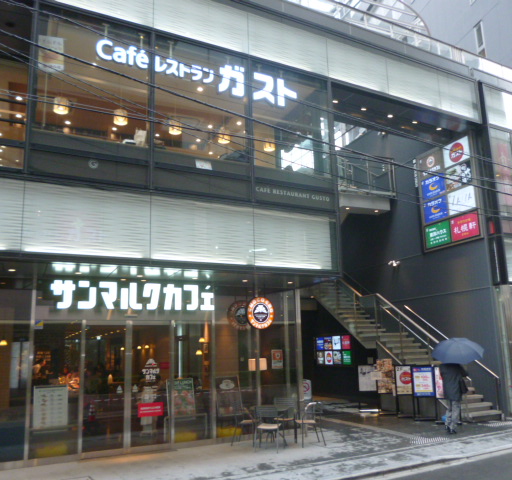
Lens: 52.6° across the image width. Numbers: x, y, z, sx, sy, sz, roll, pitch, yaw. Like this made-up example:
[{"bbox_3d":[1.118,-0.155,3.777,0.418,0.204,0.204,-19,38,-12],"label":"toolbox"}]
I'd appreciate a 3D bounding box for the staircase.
[{"bbox_3d":[3.878,2.965,15.735,1.400,4.100,6.800,5,-13,-29],"label":"staircase"}]

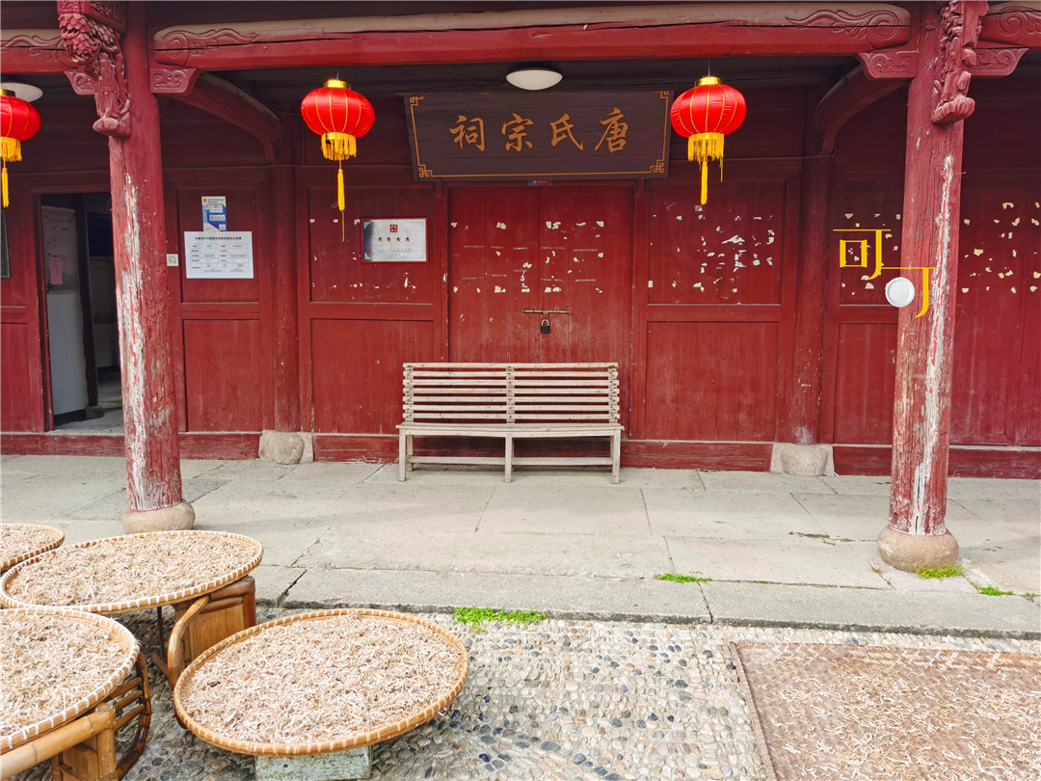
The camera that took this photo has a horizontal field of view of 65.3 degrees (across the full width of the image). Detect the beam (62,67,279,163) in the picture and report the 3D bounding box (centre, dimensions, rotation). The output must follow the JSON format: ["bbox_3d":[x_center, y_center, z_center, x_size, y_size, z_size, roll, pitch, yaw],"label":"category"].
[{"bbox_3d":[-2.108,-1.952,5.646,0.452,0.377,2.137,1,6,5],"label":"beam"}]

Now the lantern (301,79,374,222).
[{"bbox_3d":[-1.036,-1.365,4.629,0.410,0.780,0.410,1,6,6],"label":"lantern"}]

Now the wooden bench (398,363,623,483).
[{"bbox_3d":[-0.079,0.243,6.385,1.750,0.895,0.530,0,6,3],"label":"wooden bench"}]

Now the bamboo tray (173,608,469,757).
[{"bbox_3d":[-0.623,0.920,2.639,0.910,0.055,0.910,1,8,0],"label":"bamboo tray"}]

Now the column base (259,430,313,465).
[{"bbox_3d":[-2.012,0.477,7.071,0.480,0.280,0.380,1,6,6],"label":"column base"}]

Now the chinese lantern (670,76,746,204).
[{"bbox_3d":[1.016,-1.354,4.396,0.410,0.690,0.410,1,6,6],"label":"chinese lantern"}]

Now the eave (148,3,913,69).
[{"bbox_3d":[-0.039,-1.899,4.307,4.000,0.235,0.250,1,6,6],"label":"eave"}]

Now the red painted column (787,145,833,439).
[{"bbox_3d":[2.310,-0.709,6.442,0.250,2.280,0.250,1,6,6],"label":"red painted column"}]

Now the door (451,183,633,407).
[{"bbox_3d":[0.160,-0.652,6.795,1.530,2.130,0.080,1,6,6],"label":"door"}]

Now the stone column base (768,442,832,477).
[{"bbox_3d":[2.288,0.534,6.616,0.490,0.270,0.380,1,6,6],"label":"stone column base"}]

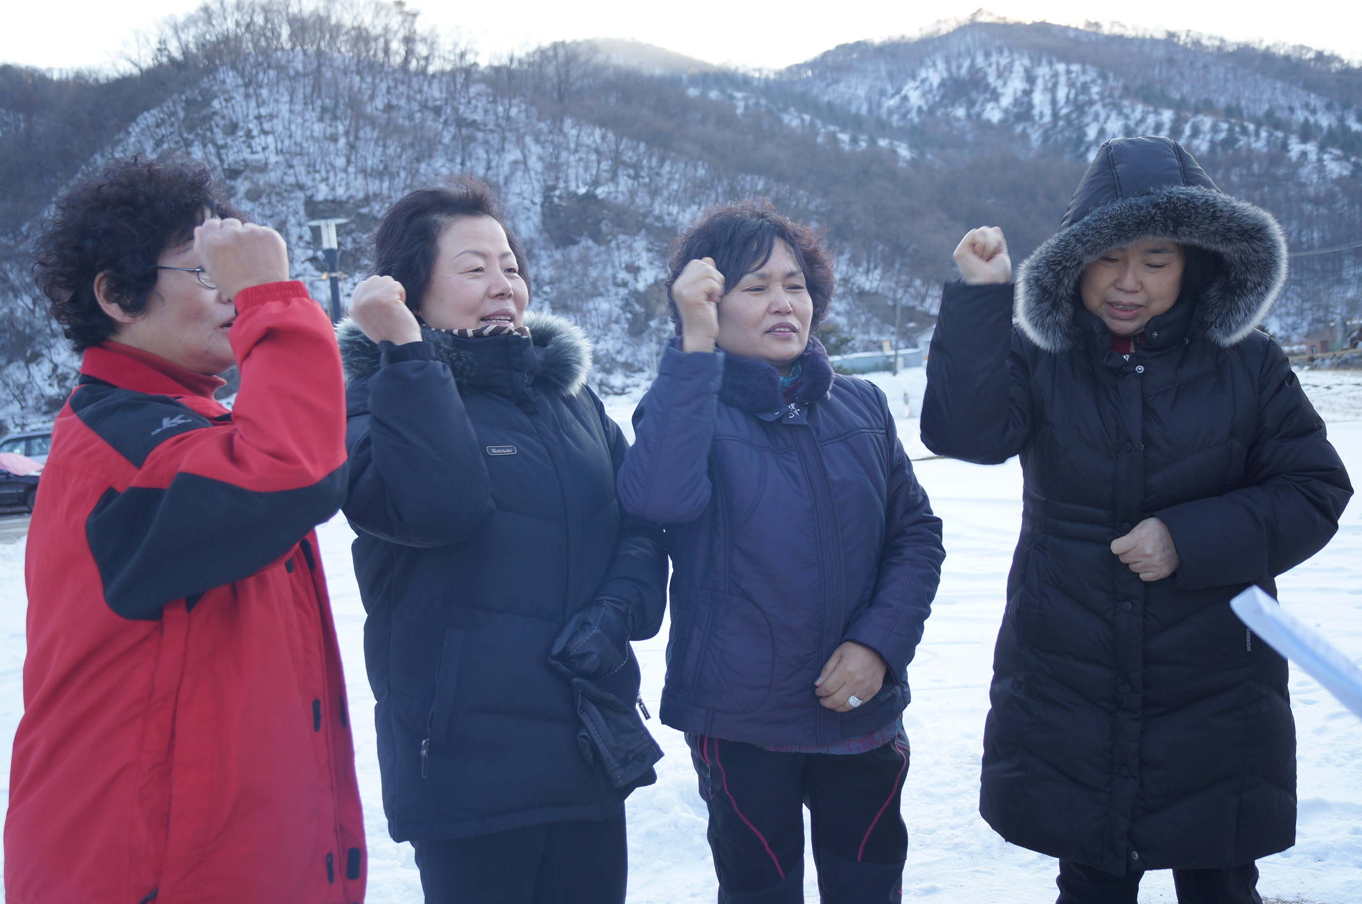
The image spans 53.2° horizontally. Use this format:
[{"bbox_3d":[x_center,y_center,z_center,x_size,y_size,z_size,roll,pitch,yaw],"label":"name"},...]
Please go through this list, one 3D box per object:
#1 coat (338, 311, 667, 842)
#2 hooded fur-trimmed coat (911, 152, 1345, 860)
[{"bbox_3d":[-0.253,0.166,1.950,0.420,0.720,0.520,4,6,44],"label":"coat"},{"bbox_3d":[0.671,0.070,2.020,0.600,1.050,0.420,2,5,19],"label":"hooded fur-trimmed coat"}]

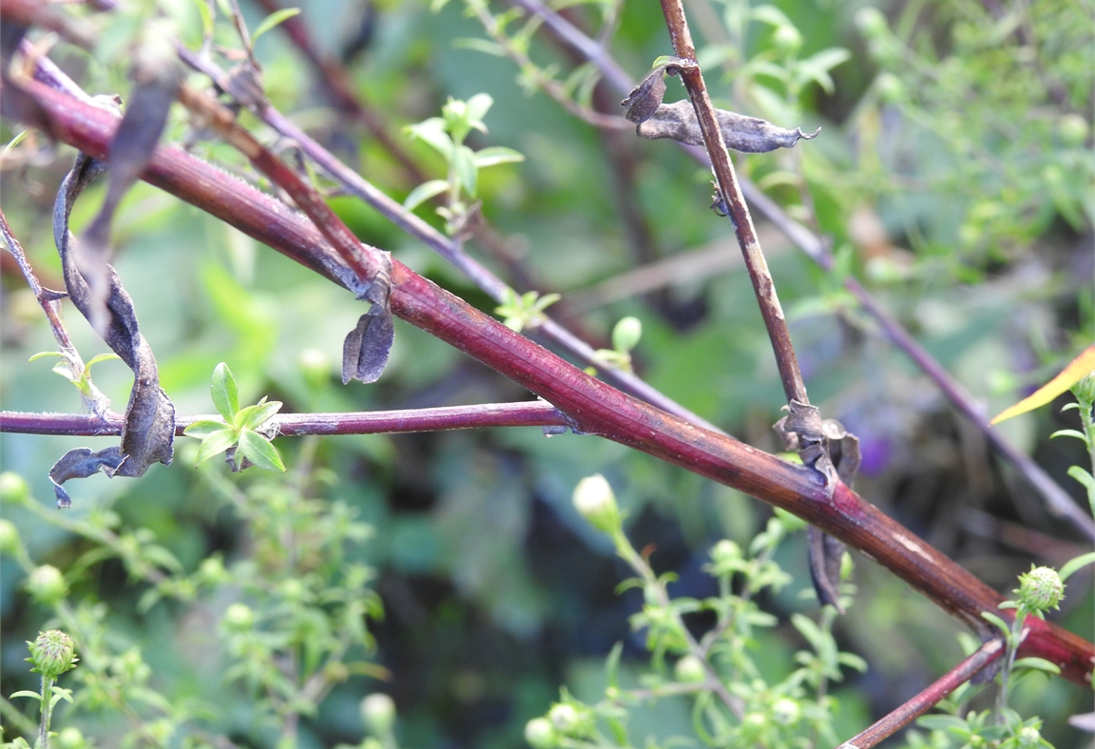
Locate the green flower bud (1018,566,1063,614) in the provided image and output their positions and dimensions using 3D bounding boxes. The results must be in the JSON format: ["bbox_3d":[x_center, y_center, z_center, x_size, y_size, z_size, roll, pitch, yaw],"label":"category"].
[{"bbox_3d":[0.093,0.041,0.450,0.009,0.008,0.009,26,37,0],"label":"green flower bud"}]

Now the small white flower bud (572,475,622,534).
[{"bbox_3d":[0.009,0.025,0.450,0.008,0.011,0.008,-28,12,0],"label":"small white flower bud"}]

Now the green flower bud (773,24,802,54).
[{"bbox_3d":[0.061,-0.085,0.600,0.008,0.008,0.008,0,24,0],"label":"green flower bud"}]

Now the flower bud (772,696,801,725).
[{"bbox_3d":[0.055,0.077,0.545,0.006,0.006,0.006,8,41,0],"label":"flower bud"}]

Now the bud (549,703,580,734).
[{"bbox_3d":[0.003,0.067,0.460,0.006,0.006,0.006,-14,39,12],"label":"bud"}]

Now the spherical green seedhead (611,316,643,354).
[{"bbox_3d":[0.015,-0.008,0.460,0.006,0.007,0.006,12,12,0],"label":"spherical green seedhead"}]

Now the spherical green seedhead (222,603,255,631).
[{"bbox_3d":[-0.071,0.056,0.550,0.007,0.007,0.007,0,18,0],"label":"spherical green seedhead"}]

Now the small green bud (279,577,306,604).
[{"bbox_3d":[-0.061,0.052,0.570,0.006,0.006,0.006,0,18,0],"label":"small green bud"}]

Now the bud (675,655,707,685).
[{"bbox_3d":[0.028,0.058,0.470,0.006,0.006,0.006,-12,17,0],"label":"bud"}]

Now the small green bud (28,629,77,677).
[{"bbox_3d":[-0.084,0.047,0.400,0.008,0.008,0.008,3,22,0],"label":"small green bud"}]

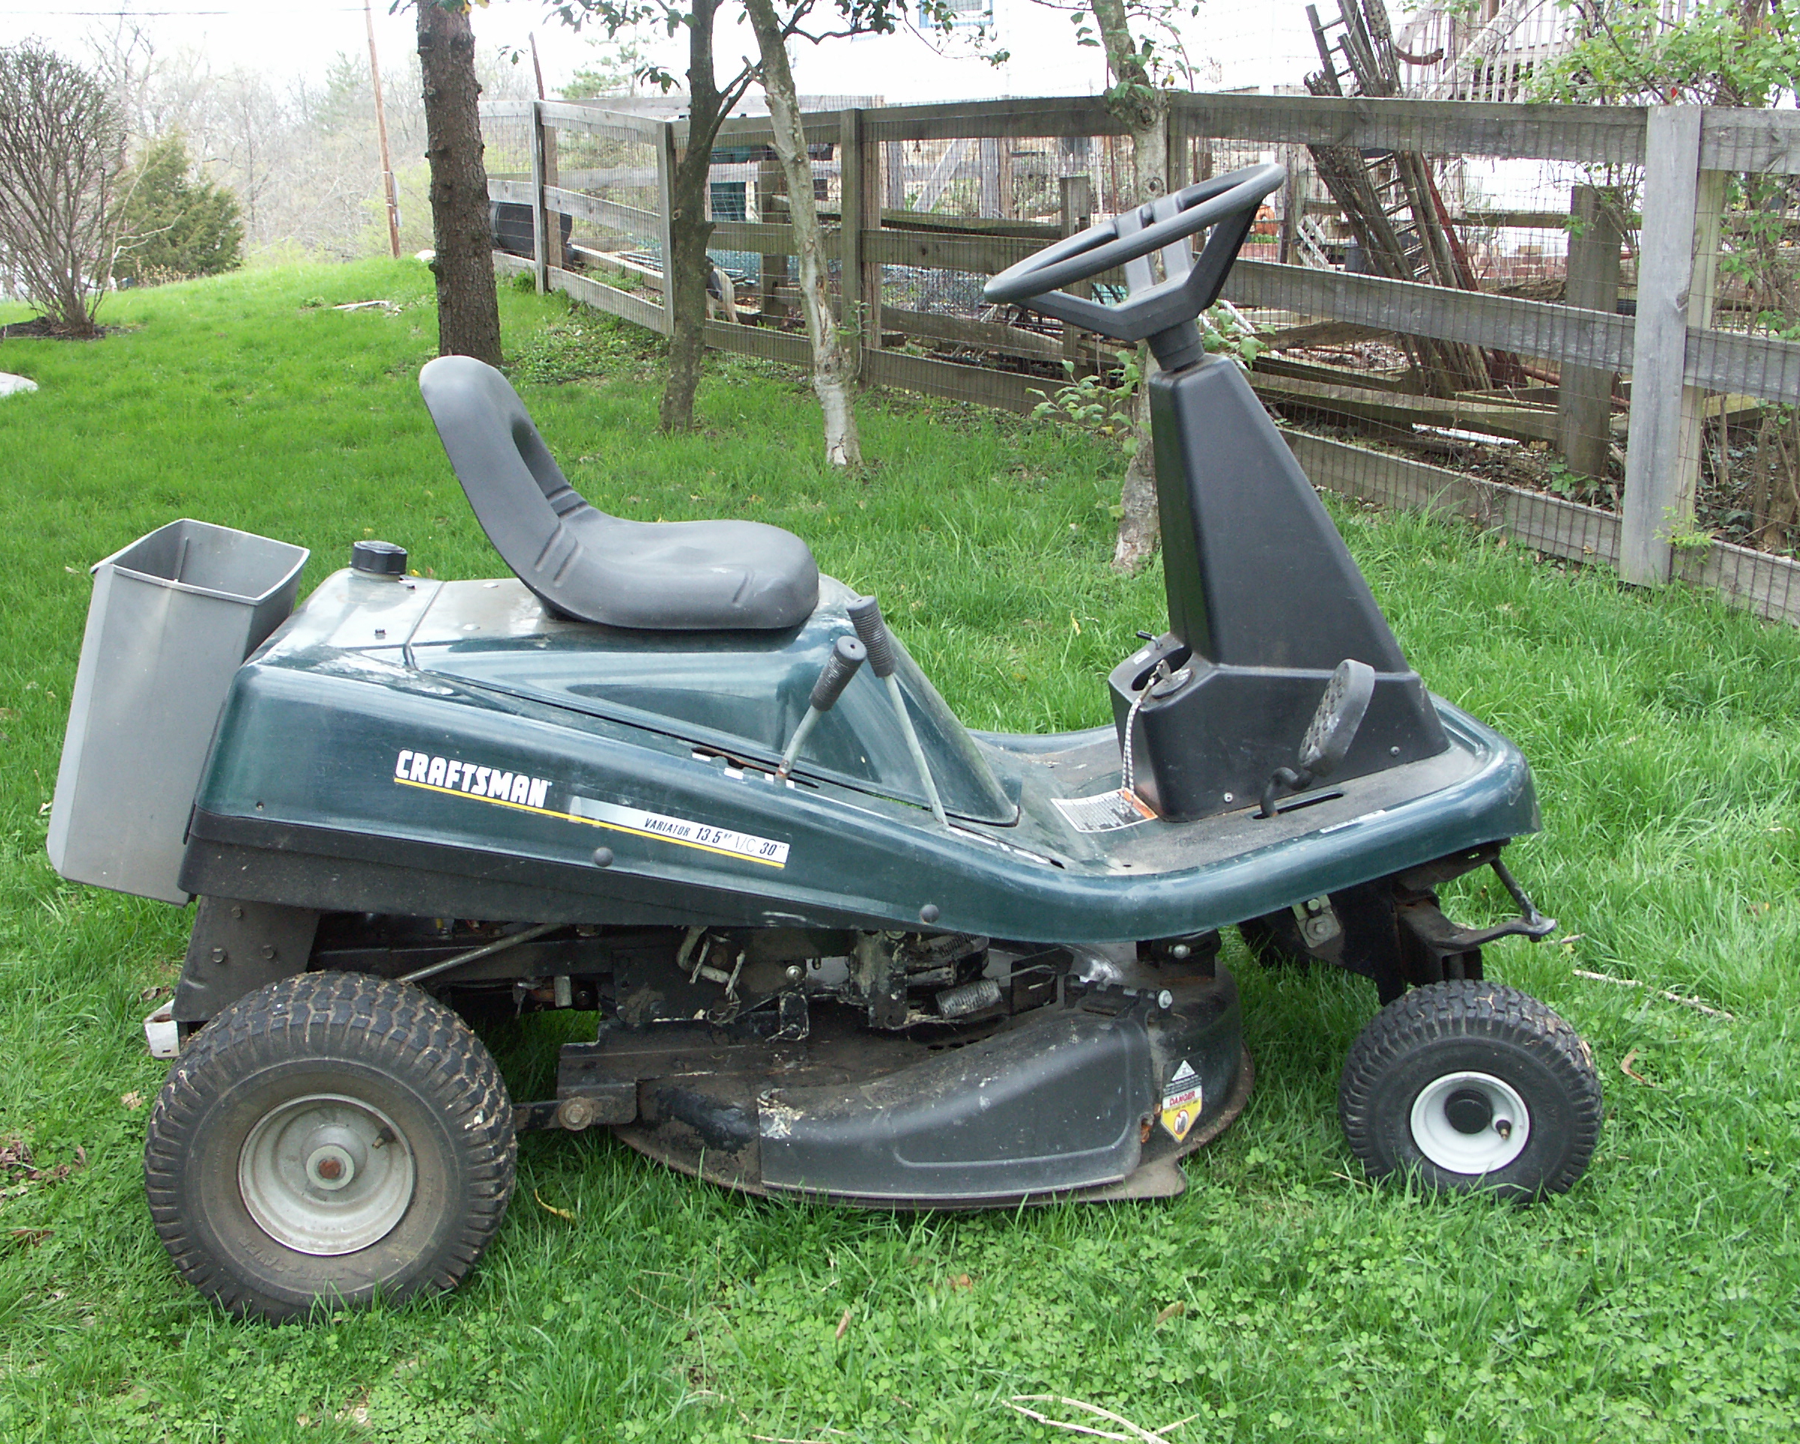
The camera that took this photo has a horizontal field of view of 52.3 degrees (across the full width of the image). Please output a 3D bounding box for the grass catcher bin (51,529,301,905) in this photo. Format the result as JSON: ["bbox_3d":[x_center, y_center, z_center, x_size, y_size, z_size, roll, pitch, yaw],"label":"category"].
[{"bbox_3d":[-0.797,-0.021,2.035,0.164,0.336,0.315,14,13,-11],"label":"grass catcher bin"}]

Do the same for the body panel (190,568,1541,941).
[{"bbox_3d":[-0.012,-0.012,2.162,1.480,0.380,0.580,-3,15,-7],"label":"body panel"}]

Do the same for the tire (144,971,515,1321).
[{"bbox_3d":[-0.572,0.431,1.866,0.356,0.356,0.155,-3,15,-7],"label":"tire"}]

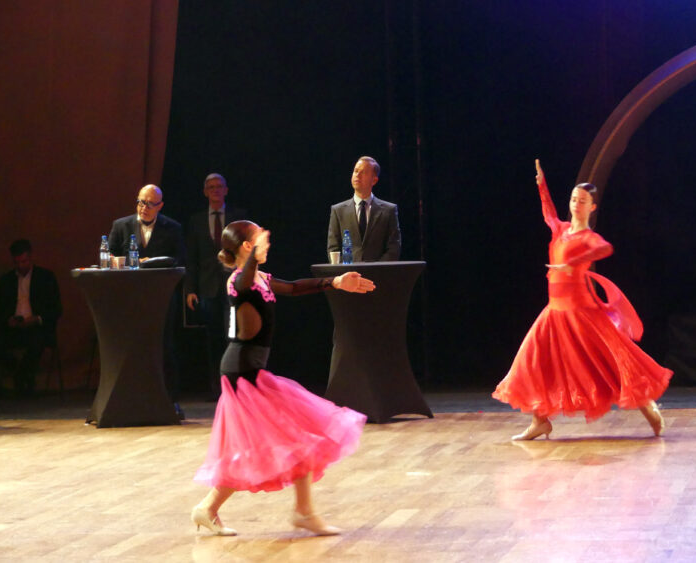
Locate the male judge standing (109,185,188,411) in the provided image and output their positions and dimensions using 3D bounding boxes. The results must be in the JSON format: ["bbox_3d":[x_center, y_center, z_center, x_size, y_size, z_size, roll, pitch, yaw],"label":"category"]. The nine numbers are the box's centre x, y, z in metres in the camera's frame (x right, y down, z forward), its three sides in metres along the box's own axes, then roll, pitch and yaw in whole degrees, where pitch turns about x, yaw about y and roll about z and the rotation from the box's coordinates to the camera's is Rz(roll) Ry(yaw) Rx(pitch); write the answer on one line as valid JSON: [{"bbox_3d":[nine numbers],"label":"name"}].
[{"bbox_3d":[-1.433,0.136,24.900,0.570,1.680,0.580,-1,2,18],"label":"male judge standing"}]

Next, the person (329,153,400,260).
[{"bbox_3d":[0.133,0.022,25.000,0.540,1.830,0.360,-1,2,10],"label":"person"}]

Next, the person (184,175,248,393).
[{"bbox_3d":[-1.016,0.031,27.000,0.510,1.750,0.340,-1,2,3],"label":"person"}]

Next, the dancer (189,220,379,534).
[{"bbox_3d":[-0.319,0.477,17.150,0.920,1.550,0.620,-2,2,3],"label":"dancer"}]

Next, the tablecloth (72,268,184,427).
[{"bbox_3d":[-1.527,0.460,24.350,0.800,1.110,0.800,-2,2,0],"label":"tablecloth"}]

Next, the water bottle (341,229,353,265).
[{"bbox_3d":[0.002,-0.239,24.250,0.066,0.238,0.066,-2,2,0],"label":"water bottle"}]

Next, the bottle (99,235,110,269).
[{"bbox_3d":[-1.705,-0.205,24.350,0.066,0.236,0.066,-2,2,0],"label":"bottle"}]

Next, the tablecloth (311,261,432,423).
[{"bbox_3d":[0.164,0.423,24.250,0.800,1.110,0.800,-2,2,0],"label":"tablecloth"}]

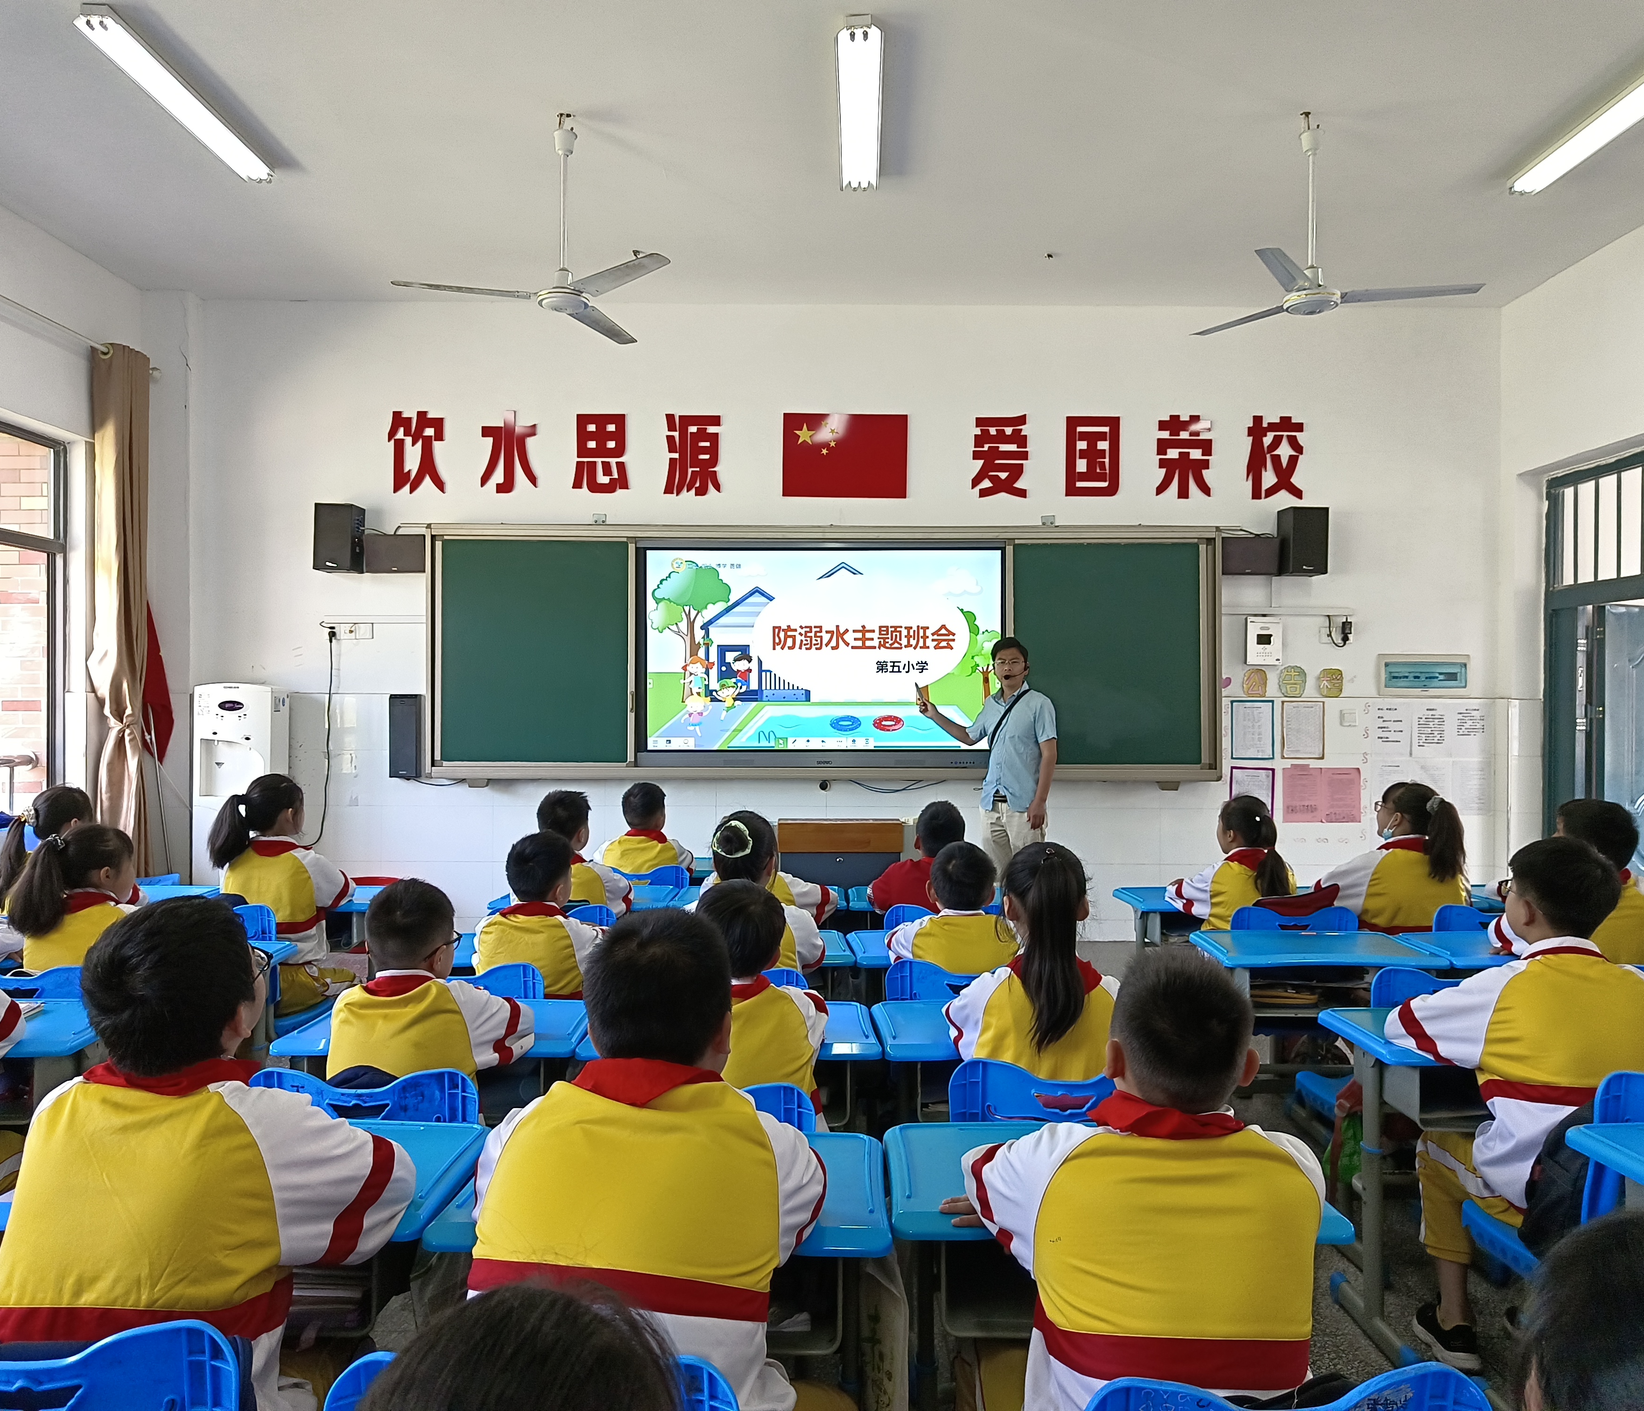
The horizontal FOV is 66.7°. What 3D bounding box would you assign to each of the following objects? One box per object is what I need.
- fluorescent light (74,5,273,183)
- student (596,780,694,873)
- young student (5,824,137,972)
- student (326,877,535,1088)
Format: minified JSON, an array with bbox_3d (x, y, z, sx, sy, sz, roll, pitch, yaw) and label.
[{"bbox_3d":[-2.295,-2.160,4.530,0.155,0.080,1.210,0,0,0],"label":"fluorescent light"},{"bbox_3d":[-0.693,0.783,4.956,0.400,1.000,0.560,0,0,5],"label":"student"},{"bbox_3d":[-1.830,0.810,3.100,0.400,1.020,0.580,0,0,20],"label":"young student"},{"bbox_3d":[-0.715,0.823,2.380,0.380,0.995,0.570,0,0,9],"label":"student"}]

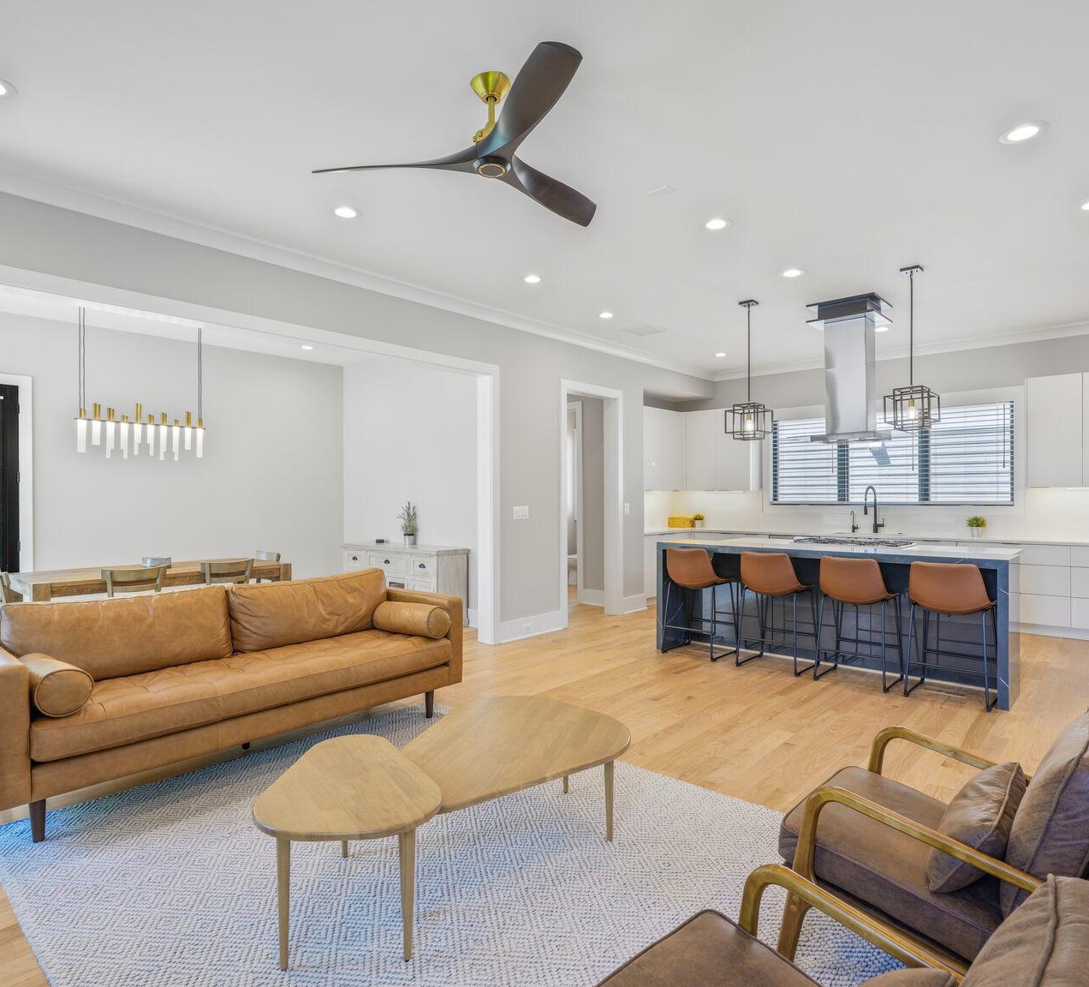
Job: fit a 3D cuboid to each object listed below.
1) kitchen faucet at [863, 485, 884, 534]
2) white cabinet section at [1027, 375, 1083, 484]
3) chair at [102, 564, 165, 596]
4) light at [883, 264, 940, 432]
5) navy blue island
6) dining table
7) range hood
[{"bbox_3d":[3.805,0.191,7.615,0.270,0.545,0.140,0,0,-33],"label":"kitchen faucet"},{"bbox_3d":[4.942,-0.588,6.359,0.423,1.058,0.345,0,0,42],"label":"white cabinet section"},{"bbox_3d":[-3.297,0.979,5.165,0.520,0.840,0.460,0,0,44],"label":"chair"},{"bbox_3d":[2.717,-1.067,4.856,0.300,1.195,0.300,0,0,42],"label":"light"},{"bbox_3d":[2.346,0.901,5.405,2.560,0.946,1.165,0,0,42],"label":"navy blue island"},{"bbox_3d":[-3.037,0.970,5.195,0.845,0.755,1.750,0,0,42],"label":"dining table"},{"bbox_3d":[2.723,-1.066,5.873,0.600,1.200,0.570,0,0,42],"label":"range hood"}]

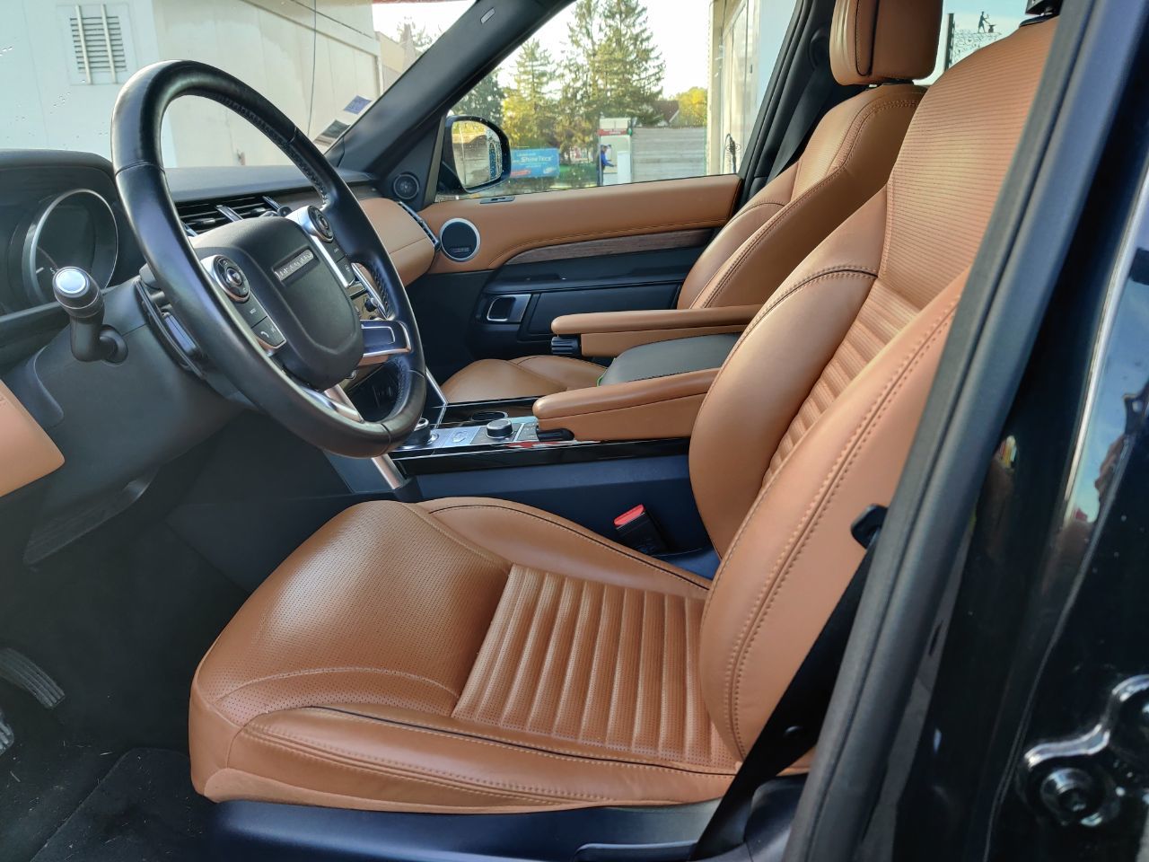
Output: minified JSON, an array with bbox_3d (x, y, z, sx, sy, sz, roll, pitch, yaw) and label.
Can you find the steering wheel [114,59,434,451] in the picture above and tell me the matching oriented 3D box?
[{"bbox_3d":[-0.272,-0.141,0.814,0.090,0.380,0.380,-25,17,14],"label":"steering wheel"}]

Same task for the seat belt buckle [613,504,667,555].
[{"bbox_3d":[0.090,0.139,1.127,0.043,0.083,0.025,-26,17,17],"label":"seat belt buckle"}]

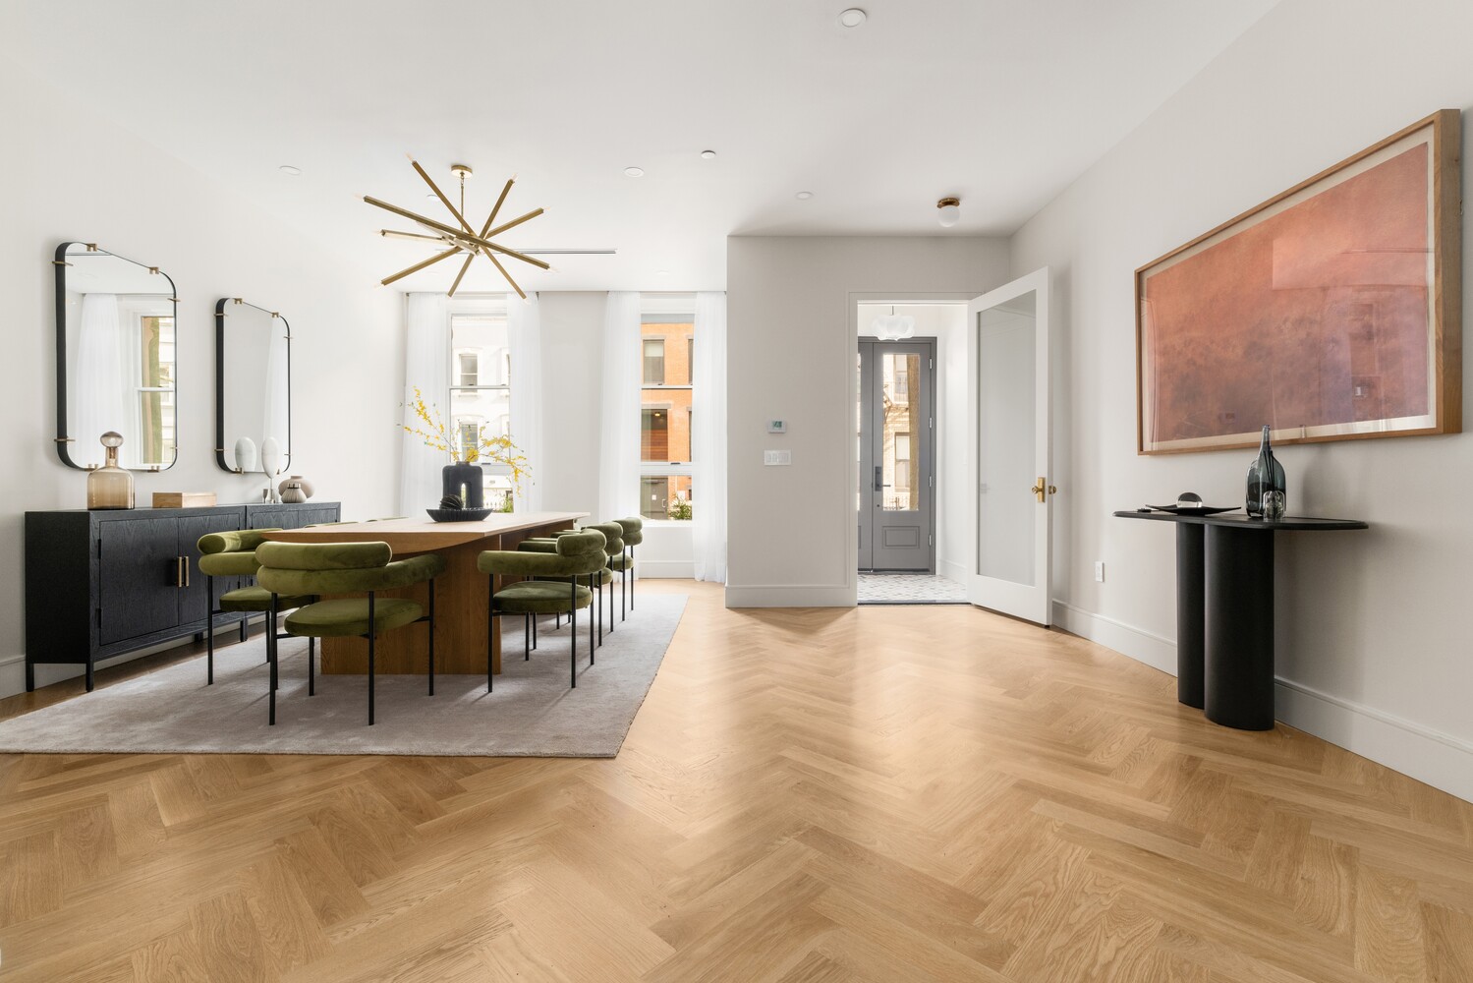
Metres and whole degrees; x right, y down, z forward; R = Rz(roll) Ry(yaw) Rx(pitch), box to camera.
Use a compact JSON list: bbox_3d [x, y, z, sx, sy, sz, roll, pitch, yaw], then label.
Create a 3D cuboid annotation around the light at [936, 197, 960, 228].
[{"bbox_3d":[1.461,-1.910,4.517,0.160,0.206,0.160,0,0,-1],"label":"light"}]

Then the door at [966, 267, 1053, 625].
[{"bbox_3d":[2.026,-0.312,4.909,0.049,2.447,0.842,0,1,-17],"label":"door"}]

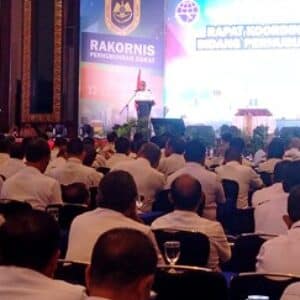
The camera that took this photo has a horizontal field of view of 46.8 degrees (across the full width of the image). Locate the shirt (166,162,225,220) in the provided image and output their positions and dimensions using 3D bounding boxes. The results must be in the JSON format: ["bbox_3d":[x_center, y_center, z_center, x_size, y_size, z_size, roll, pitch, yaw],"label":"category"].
[{"bbox_3d":[0.373,0.386,2.936,0.490,0.580,0.340,1,5,3],"label":"shirt"}]

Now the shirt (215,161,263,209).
[{"bbox_3d":[0.879,0.388,3.535,0.490,0.580,0.340,2,5,12],"label":"shirt"}]

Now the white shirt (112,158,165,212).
[{"bbox_3d":[-0.085,0.360,3.181,0.490,0.580,0.340,3,6,22],"label":"white shirt"}]

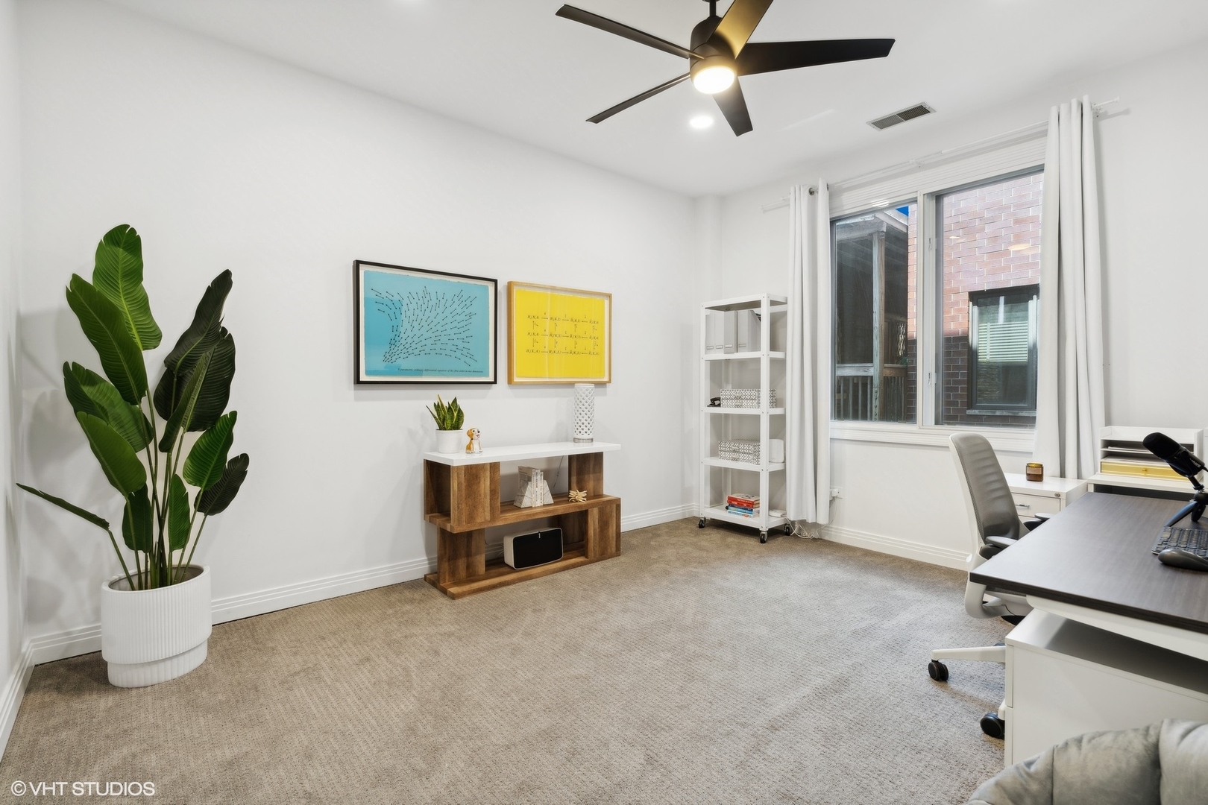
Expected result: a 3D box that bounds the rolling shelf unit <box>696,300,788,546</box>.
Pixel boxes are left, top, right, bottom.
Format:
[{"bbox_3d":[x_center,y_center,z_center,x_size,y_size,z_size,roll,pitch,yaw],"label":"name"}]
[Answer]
[{"bbox_3d":[1.100,0.114,4.224,0.328,1.821,0.582,-1,2,-43],"label":"rolling shelf unit"}]

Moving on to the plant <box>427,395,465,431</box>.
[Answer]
[{"bbox_3d":[-0.927,0.058,3.140,0.195,0.205,0.170,-1,2,-39],"label":"plant"}]

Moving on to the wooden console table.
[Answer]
[{"bbox_3d":[-0.468,0.672,3.401,1.192,0.755,0.392,-1,2,-39],"label":"wooden console table"}]

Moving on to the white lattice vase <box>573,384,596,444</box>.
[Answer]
[{"bbox_3d":[-0.146,0.077,3.806,0.137,0.411,0.137,0,1,0],"label":"white lattice vase"}]

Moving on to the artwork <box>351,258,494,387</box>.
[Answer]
[{"bbox_3d":[-1.040,-0.451,3.244,0.863,0.685,0.040,-1,2,-39],"label":"artwork"}]

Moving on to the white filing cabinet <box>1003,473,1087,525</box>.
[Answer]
[{"bbox_3d":[2.200,0.728,2.770,0.495,0.643,0.360,-1,2,-39],"label":"white filing cabinet"}]

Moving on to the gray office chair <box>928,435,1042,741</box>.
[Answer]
[{"bbox_3d":[1.510,0.604,1.866,0.660,0.960,0.630,-1,2,-39],"label":"gray office chair"}]

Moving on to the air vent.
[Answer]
[{"bbox_3d":[1.836,-1.756,3.320,0.187,0.016,0.333,-1,2,-39],"label":"air vent"}]

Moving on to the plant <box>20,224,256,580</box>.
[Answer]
[{"bbox_3d":[-1.836,0.023,2.144,0.681,1.430,0.590,-1,2,-39],"label":"plant"}]

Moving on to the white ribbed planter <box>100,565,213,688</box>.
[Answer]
[{"bbox_3d":[-1.817,0.899,2.194,0.343,0.369,0.343,-1,2,-39],"label":"white ribbed planter"}]

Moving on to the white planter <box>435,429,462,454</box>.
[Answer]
[{"bbox_3d":[-0.908,0.232,3.160,0.150,0.139,0.150,-1,2,-39],"label":"white planter"}]

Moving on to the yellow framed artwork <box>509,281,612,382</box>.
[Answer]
[{"bbox_3d":[-0.286,-0.474,3.857,0.868,0.687,0.040,-1,2,-39],"label":"yellow framed artwork"}]

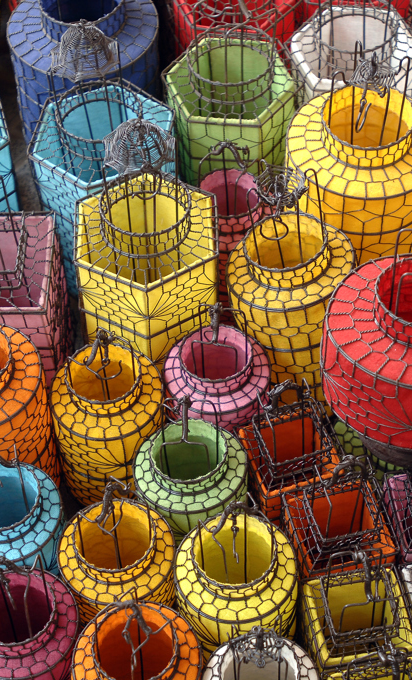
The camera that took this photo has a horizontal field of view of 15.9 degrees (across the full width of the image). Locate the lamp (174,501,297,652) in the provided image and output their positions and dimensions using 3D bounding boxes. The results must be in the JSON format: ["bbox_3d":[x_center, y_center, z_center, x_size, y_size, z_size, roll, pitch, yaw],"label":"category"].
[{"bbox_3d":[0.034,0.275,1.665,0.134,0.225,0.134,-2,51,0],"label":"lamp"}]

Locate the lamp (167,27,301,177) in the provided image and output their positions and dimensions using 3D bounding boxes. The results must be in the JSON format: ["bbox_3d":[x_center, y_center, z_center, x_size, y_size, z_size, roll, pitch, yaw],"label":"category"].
[{"bbox_3d":[0.039,-0.271,2.070,0.195,0.309,0.168,4,52,5],"label":"lamp"}]

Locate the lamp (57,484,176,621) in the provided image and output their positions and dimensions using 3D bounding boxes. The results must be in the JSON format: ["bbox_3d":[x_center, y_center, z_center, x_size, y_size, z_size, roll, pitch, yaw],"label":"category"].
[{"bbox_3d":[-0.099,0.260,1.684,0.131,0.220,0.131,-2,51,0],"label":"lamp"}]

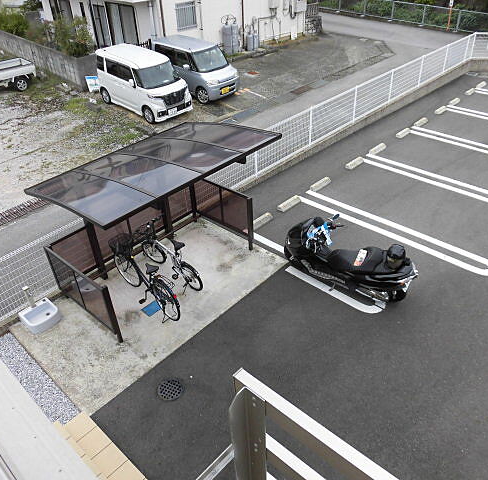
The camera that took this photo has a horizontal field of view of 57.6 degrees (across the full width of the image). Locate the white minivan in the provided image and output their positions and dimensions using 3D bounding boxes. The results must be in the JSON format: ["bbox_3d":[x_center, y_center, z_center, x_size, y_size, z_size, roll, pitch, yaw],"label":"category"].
[{"bbox_3d":[-3.303,-5.130,14.466,3.400,1.785,1.475,30,45,35],"label":"white minivan"}]

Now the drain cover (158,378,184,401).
[{"bbox_3d":[-0.928,1.882,5.549,0.320,0.030,0.320,0,36,0],"label":"drain cover"}]

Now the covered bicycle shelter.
[{"bbox_3d":[-1.190,-0.288,6.637,2.080,2.250,3.000,27,44,32],"label":"covered bicycle shelter"}]

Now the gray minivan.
[{"bbox_3d":[-1.830,-6.228,16.209,3.400,1.700,1.475,30,45,35],"label":"gray minivan"}]

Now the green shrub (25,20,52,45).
[{"bbox_3d":[-9.263,-9.353,20.000,1.200,1.100,1.250,27,44,32],"label":"green shrub"}]

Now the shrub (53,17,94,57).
[{"bbox_3d":[-6.917,-8.256,18.000,1.500,1.650,1.600,27,44,32],"label":"shrub"}]

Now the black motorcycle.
[{"bbox_3d":[1.565,0.266,6.789,2.080,1.170,0.800,17,39,23],"label":"black motorcycle"}]

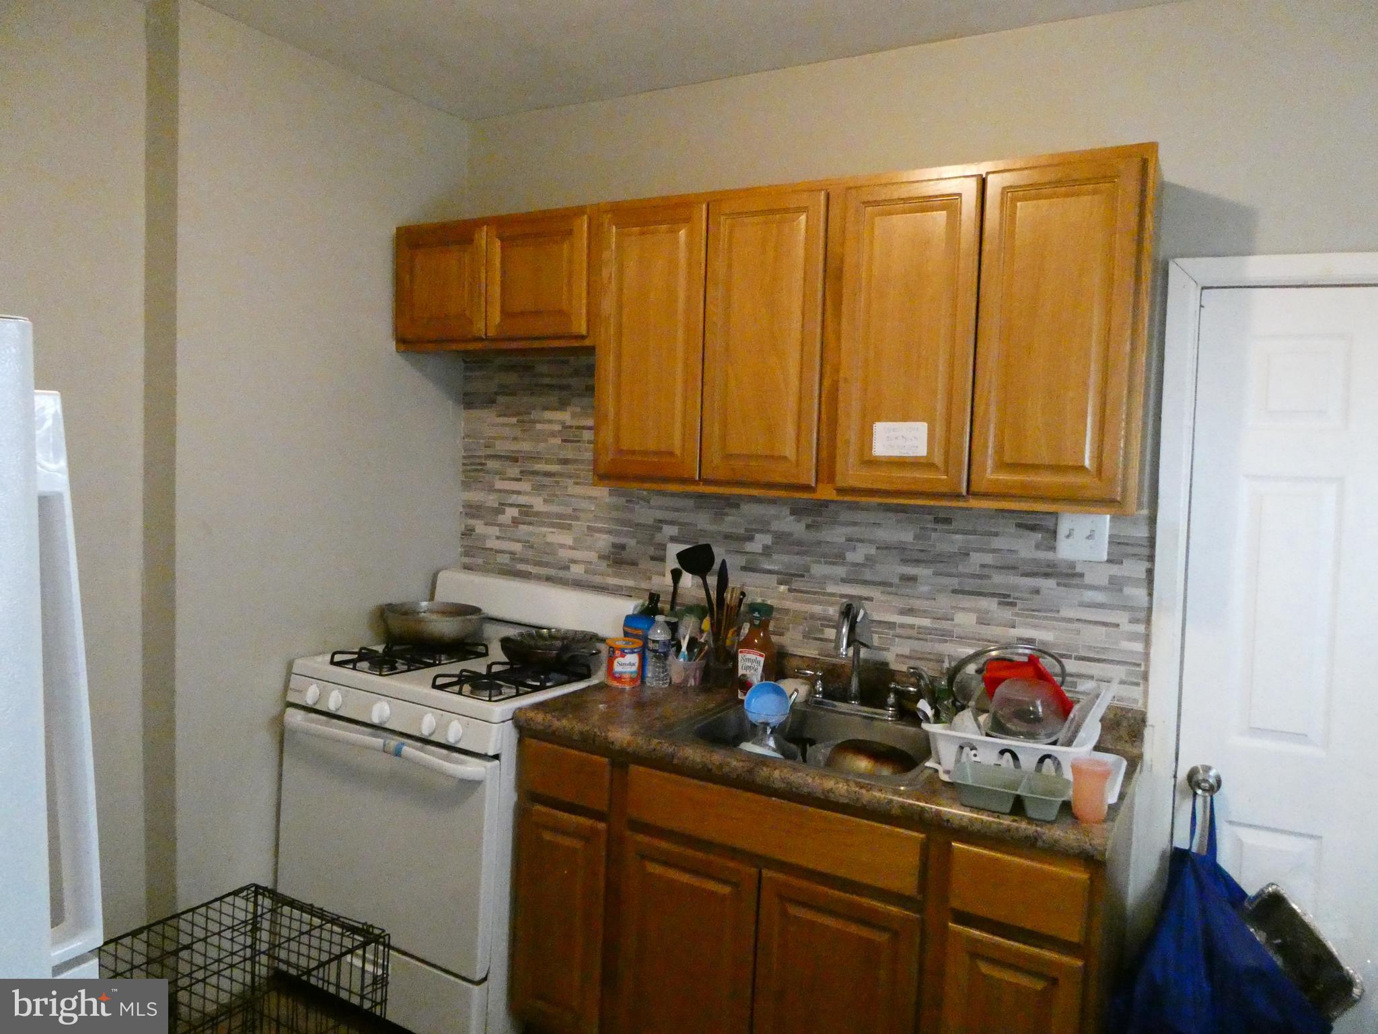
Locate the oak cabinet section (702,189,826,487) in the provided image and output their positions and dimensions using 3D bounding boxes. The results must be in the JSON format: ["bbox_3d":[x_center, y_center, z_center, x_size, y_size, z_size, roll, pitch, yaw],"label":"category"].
[{"bbox_3d":[0.262,-0.442,2.510,0.330,0.724,0.324,4,5,29],"label":"oak cabinet section"}]

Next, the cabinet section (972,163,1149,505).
[{"bbox_3d":[0.863,-0.398,2.183,0.330,0.729,0.324,4,5,29],"label":"cabinet section"}]

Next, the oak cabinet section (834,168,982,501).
[{"bbox_3d":[0.570,-0.419,2.342,0.333,0.724,0.324,4,5,29],"label":"oak cabinet section"}]

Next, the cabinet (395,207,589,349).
[{"bbox_3d":[-0.506,-0.693,2.926,0.762,0.388,0.326,4,5,29],"label":"cabinet"}]

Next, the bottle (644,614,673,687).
[{"bbox_3d":[-0.084,0.384,2.753,0.066,0.203,0.066,4,5,29],"label":"bottle"}]

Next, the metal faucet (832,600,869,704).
[{"bbox_3d":[0.424,0.358,2.488,0.055,0.286,0.180,4,5,23],"label":"metal faucet"}]

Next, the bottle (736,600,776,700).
[{"bbox_3d":[0.194,0.371,2.666,0.105,0.260,0.102,2,5,0],"label":"bottle"}]

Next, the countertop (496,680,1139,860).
[{"bbox_3d":[0.321,0.551,2.363,1.415,0.042,0.632,4,5,29],"label":"countertop"}]

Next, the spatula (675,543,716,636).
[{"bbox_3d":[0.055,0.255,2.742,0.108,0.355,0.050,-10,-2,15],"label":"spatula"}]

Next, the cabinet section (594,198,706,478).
[{"bbox_3d":[-0.030,-0.463,2.670,0.328,0.724,0.324,4,5,29],"label":"cabinet section"}]

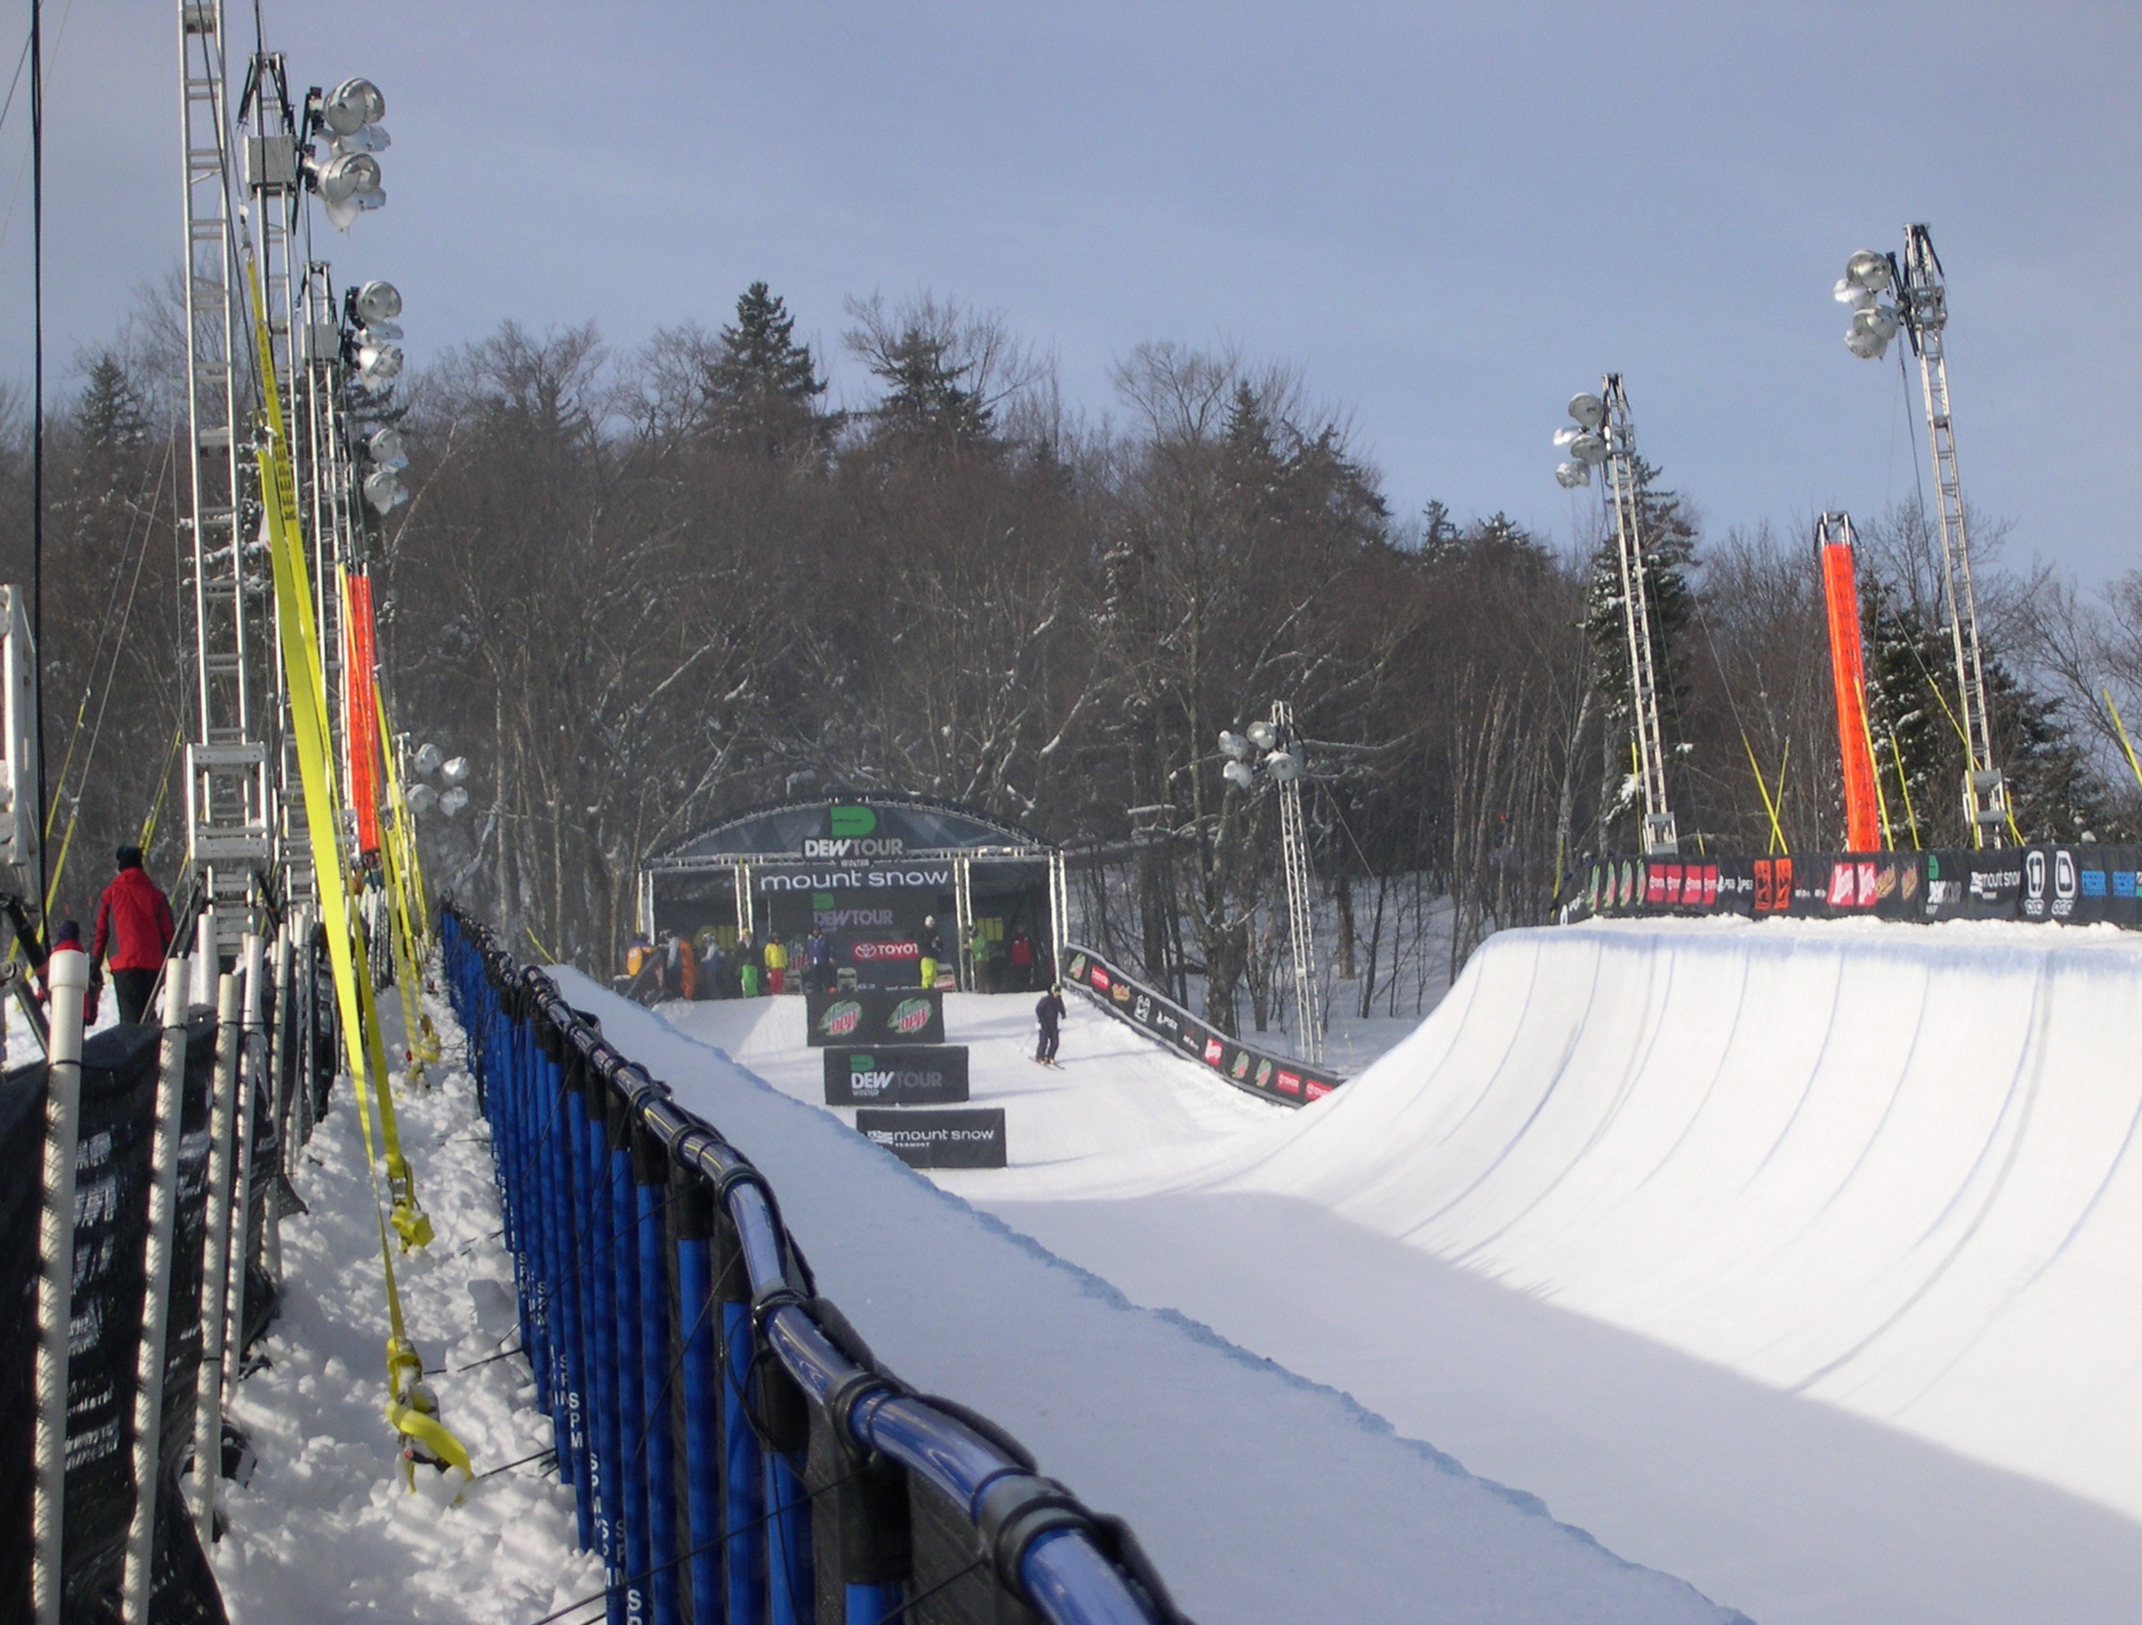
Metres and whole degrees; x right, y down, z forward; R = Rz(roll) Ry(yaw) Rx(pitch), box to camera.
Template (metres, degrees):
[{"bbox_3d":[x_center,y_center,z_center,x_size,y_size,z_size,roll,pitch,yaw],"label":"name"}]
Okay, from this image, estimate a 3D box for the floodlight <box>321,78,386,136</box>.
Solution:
[{"bbox_3d":[-6.723,-6.620,67.000,0.520,0.520,0.550,20,-25,-23],"label":"floodlight"}]

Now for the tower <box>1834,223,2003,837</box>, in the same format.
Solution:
[{"bbox_3d":[10.956,-3.076,91.000,1.500,9.300,1.500,-7,-16,10],"label":"tower"}]

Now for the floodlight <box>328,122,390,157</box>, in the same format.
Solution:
[{"bbox_3d":[-7.273,-6.858,73.000,0.650,0.590,0.570,-2,-17,-5],"label":"floodlight"}]

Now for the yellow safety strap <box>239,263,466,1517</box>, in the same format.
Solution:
[{"bbox_3d":[-2.442,-0.378,23.000,0.200,0.200,13.680,-6,17,-7],"label":"yellow safety strap"}]

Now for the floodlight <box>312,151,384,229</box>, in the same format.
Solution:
[{"bbox_3d":[-6.787,-5.841,67.000,0.550,0.650,0.600,20,-25,-23],"label":"floodlight"}]

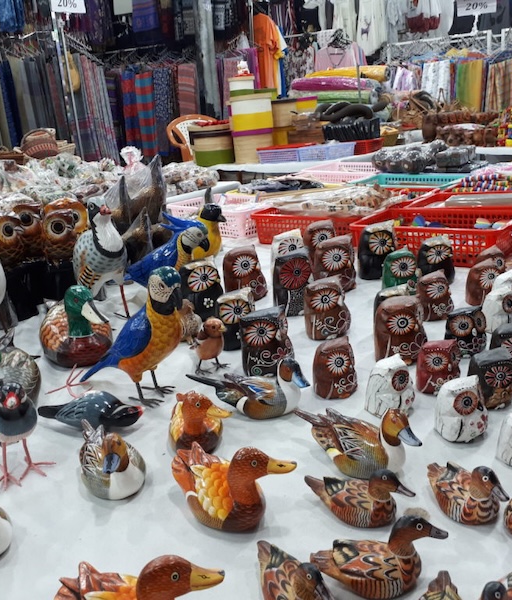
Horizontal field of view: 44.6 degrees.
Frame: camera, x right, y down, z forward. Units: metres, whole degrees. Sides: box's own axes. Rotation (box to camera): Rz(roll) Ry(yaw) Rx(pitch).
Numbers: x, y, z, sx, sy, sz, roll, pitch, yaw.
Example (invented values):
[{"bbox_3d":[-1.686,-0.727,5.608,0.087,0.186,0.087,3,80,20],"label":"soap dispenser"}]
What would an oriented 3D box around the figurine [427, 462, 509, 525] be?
[{"bbox_3d":[0.227,0.205,0.676,0.096,0.066,0.049,15,27,43],"label":"figurine"}]

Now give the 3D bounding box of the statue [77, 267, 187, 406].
[{"bbox_3d":[-0.201,0.047,0.972,0.217,0.220,0.078,5,22,24],"label":"statue"}]

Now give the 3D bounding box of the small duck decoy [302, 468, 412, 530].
[{"bbox_3d":[0.112,0.210,0.684,0.120,0.066,0.059,5,22,23],"label":"small duck decoy"}]

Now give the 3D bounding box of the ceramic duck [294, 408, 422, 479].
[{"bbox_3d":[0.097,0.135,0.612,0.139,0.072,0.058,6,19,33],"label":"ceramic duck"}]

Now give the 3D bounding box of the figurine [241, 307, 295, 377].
[{"bbox_3d":[0.016,0.054,0.892,0.063,0.088,0.071,10,21,41],"label":"figurine"}]

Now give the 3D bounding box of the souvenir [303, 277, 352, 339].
[{"bbox_3d":[0.116,0.011,1.009,0.066,0.092,0.059,-18,21,-39],"label":"souvenir"}]

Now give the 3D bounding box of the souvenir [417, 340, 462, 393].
[{"bbox_3d":[0.229,0.081,0.784,0.049,0.063,0.043,-13,18,-26],"label":"souvenir"}]

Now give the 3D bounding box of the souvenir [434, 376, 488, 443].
[{"bbox_3d":[0.222,0.113,0.671,0.050,0.063,0.044,-13,18,-28],"label":"souvenir"}]

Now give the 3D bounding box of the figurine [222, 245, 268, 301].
[{"bbox_3d":[-0.022,-0.059,1.282,0.075,0.098,0.084,6,19,33],"label":"figurine"}]

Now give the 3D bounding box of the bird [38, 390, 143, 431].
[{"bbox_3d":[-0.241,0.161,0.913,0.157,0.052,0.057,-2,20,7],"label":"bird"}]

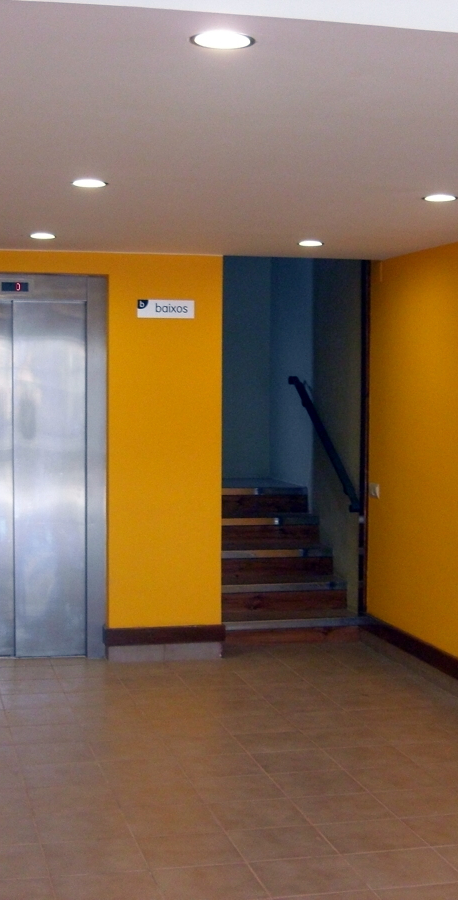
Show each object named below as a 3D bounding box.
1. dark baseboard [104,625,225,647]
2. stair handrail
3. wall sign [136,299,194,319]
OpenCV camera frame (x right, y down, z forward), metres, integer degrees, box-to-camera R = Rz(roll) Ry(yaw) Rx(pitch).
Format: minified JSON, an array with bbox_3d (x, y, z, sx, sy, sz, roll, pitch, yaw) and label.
[{"bbox_3d":[-0.359,1.046,7.442,0.696,0.101,0.025,0,3,-13],"label":"dark baseboard"},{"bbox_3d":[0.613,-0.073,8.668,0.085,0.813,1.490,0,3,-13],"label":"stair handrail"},{"bbox_3d":[-0.350,-0.784,7.351,0.323,0.099,0.015,0,3,-13],"label":"wall sign"}]

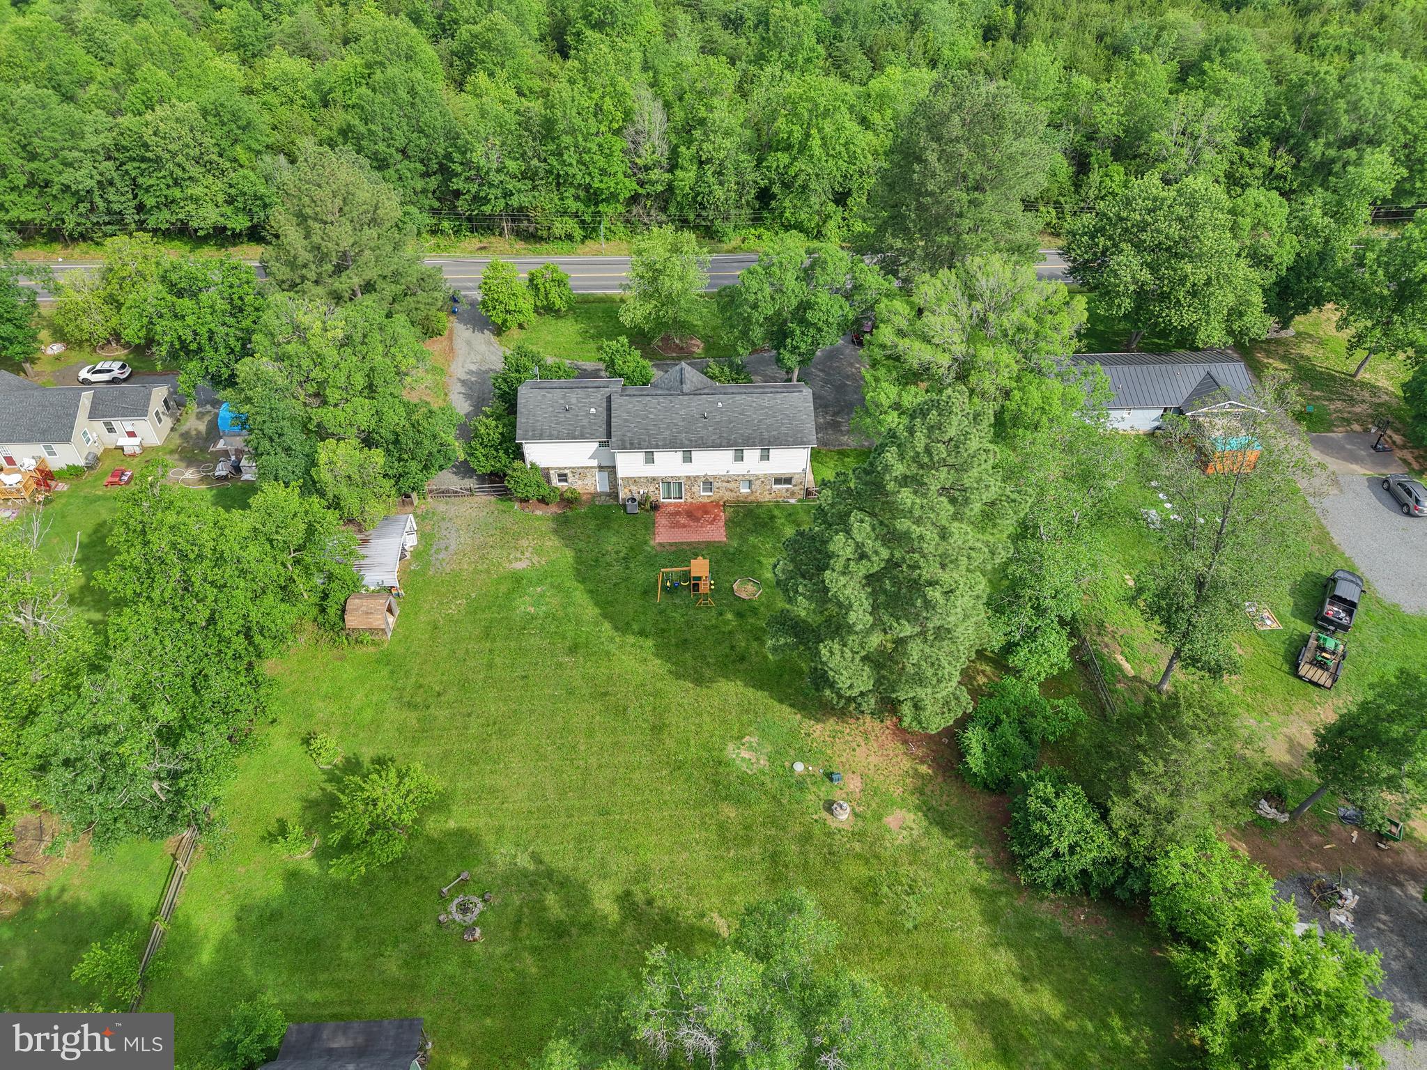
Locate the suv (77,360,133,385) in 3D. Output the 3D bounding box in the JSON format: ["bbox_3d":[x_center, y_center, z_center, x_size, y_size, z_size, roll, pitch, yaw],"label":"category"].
[{"bbox_3d":[-56.746,-15.134,91.883,4.550,1.660,1.850,-3,43,-4],"label":"suv"}]

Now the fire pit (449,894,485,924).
[{"bbox_3d":[-13.507,20.460,53.975,1.750,0.300,1.750,0,42,0],"label":"fire pit"}]

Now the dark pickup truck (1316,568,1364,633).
[{"bbox_3d":[45.106,4.649,71.014,2.050,1.900,5.850,25,48,23],"label":"dark pickup truck"}]

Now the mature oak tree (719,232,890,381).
[{"bbox_3d":[7.800,-19.138,86.902,14.500,14.200,14.500,0,42,0],"label":"mature oak tree"}]

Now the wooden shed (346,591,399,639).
[{"bbox_3d":[-23.963,5.404,69.654,2.850,2.800,2.800,1,43,1],"label":"wooden shed"}]

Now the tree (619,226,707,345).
[{"bbox_3d":[-4.332,-23.635,94.433,8.200,11.400,8.000,1,43,0],"label":"tree"}]

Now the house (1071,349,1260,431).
[{"bbox_3d":[39.200,-13.259,87.813,16.400,4.300,10.000,-2,43,-2],"label":"house"}]

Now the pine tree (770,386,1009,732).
[{"bbox_3d":[11.176,2.186,57.452,14.500,24.800,13.000,1,43,0],"label":"pine tree"}]

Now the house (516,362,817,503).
[{"bbox_3d":[-3.862,-8.809,81.518,23.449,7.545,10.179,-1,43,-2],"label":"house"}]

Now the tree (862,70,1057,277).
[{"bbox_3d":[23.400,-32.663,95.667,16.500,22.300,16.500,0,42,0],"label":"tree"}]

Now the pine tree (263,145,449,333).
[{"bbox_3d":[-34.000,-28.363,94.453,16.000,17.600,16.000,0,42,0],"label":"pine tree"}]

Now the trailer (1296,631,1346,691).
[{"bbox_3d":[41.131,8.046,66.524,2.250,1.650,5.200,26,49,26],"label":"trailer"}]

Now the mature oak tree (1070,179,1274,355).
[{"bbox_3d":[40.900,-24.285,90.594,17.000,16.800,17.000,0,42,0],"label":"mature oak tree"}]

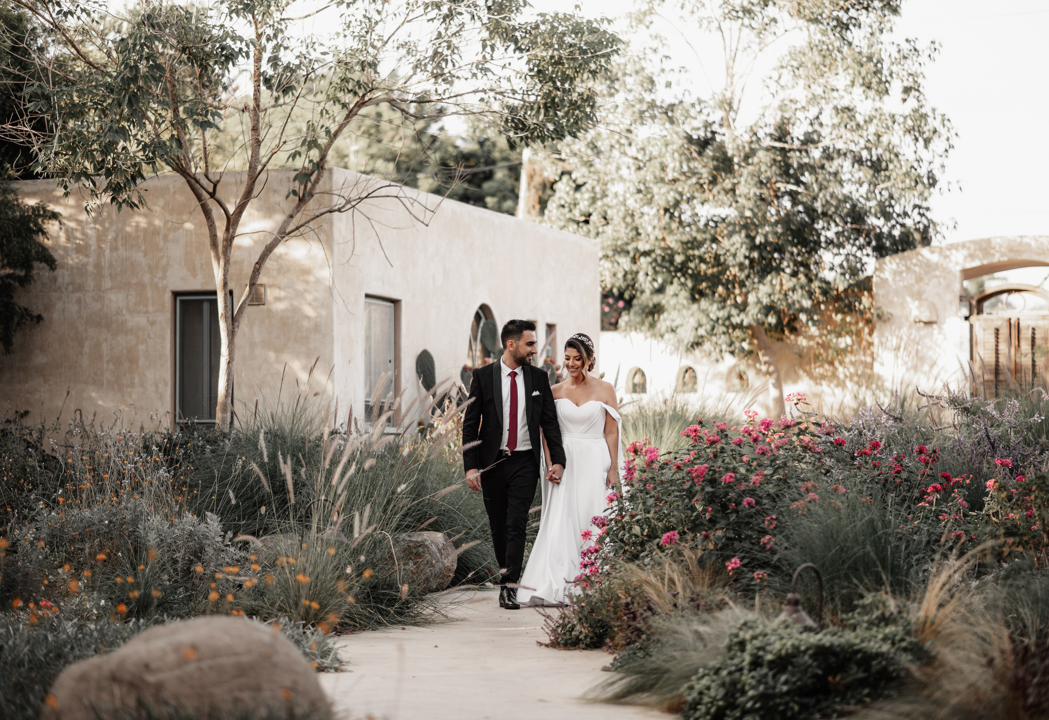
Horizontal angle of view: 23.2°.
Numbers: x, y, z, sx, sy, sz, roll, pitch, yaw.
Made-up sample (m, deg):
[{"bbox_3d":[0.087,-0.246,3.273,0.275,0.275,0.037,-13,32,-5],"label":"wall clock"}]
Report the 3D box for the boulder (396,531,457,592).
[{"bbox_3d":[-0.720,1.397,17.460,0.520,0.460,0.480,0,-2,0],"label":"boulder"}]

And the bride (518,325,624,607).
[{"bbox_3d":[0.300,0.699,16.185,0.660,1.720,0.620,0,-2,11],"label":"bride"}]

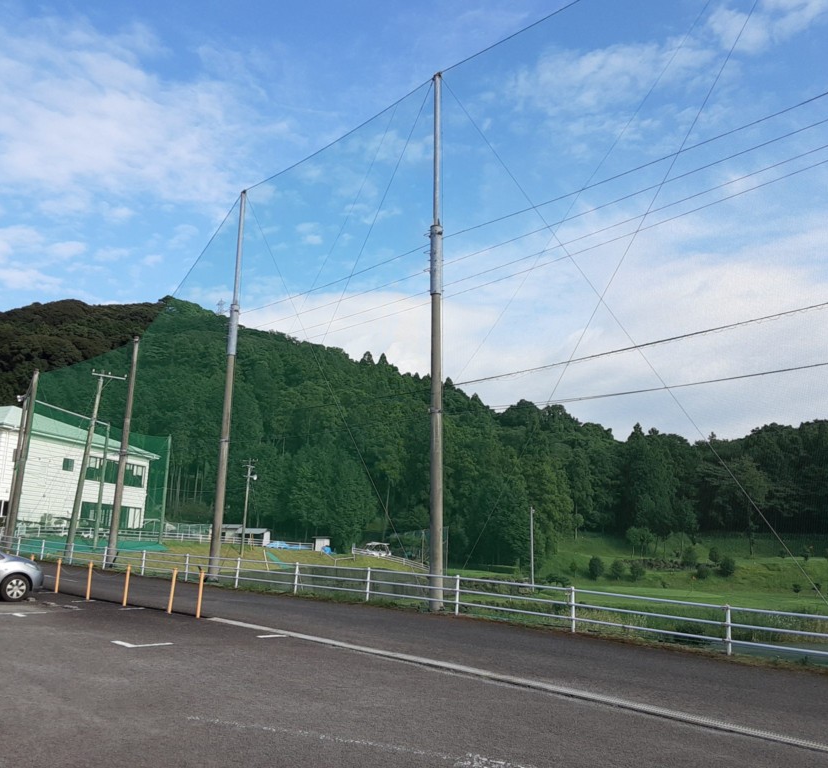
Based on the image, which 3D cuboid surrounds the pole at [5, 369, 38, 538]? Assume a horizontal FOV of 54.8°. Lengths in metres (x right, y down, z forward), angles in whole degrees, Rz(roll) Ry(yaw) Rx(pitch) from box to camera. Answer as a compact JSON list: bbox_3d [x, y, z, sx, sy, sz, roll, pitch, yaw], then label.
[{"bbox_3d":[-19.163,3.605,39.149,0.340,8.840,0.340,13,-14,-40],"label":"pole"}]

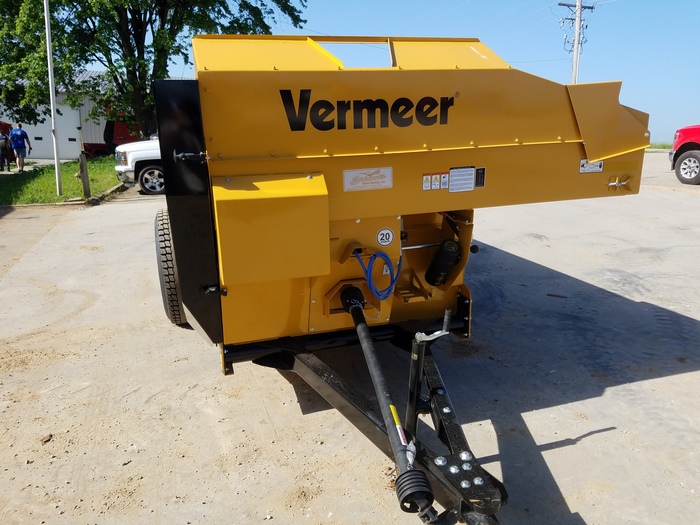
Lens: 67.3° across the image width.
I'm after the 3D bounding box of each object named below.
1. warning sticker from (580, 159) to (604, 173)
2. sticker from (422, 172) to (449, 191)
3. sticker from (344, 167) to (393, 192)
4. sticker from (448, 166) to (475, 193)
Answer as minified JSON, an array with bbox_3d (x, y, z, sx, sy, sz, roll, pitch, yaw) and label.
[{"bbox_3d":[1.377,-0.549,2.988,0.156,0.082,0.006,-6,14,-15],"label":"warning sticker"},{"bbox_3d":[0.452,-0.424,2.752,0.146,0.086,0.006,-6,14,-15],"label":"sticker"},{"bbox_3d":[0.093,-0.417,2.651,0.257,0.107,0.006,-6,14,-15],"label":"sticker"},{"bbox_3d":[0.597,-0.441,2.790,0.144,0.130,0.006,-6,14,-15],"label":"sticker"}]

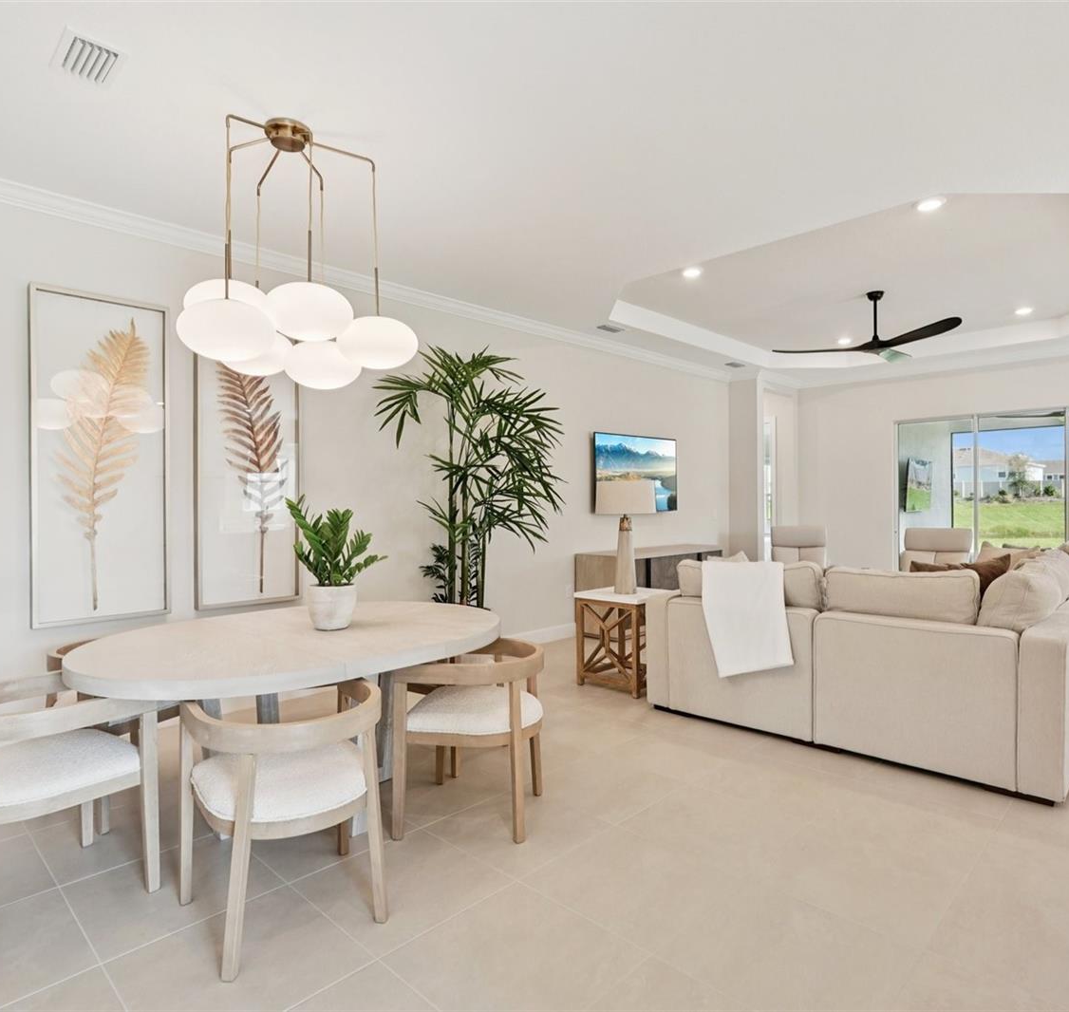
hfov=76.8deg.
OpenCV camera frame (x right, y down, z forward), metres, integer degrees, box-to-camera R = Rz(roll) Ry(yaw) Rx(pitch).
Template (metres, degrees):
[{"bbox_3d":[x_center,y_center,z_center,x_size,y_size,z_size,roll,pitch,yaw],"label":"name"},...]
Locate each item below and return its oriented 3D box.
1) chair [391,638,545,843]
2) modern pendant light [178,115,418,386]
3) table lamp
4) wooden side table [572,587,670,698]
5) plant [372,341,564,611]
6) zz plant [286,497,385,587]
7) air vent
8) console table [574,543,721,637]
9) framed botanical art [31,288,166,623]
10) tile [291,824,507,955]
[{"bbox_3d":[-0.259,0.978,2.943,0.587,0.727,0.609,0,0,10],"label":"chair"},{"bbox_3d":[-1.152,-1.123,3.081,1.040,1.150,0.960,0,1,44],"label":"modern pendant light"},{"bbox_3d":[0.697,0.234,5.115,0.465,0.863,0.465,0,0,0],"label":"table lamp"},{"bbox_3d":[0.684,0.992,5.040,0.577,0.673,0.505,0,0,44],"label":"wooden side table"},{"bbox_3d":[-0.488,0.090,5.121,1.150,2.520,1.250,0,0,0],"label":"plant"},{"bbox_3d":[-0.930,0.167,3.159,0.457,0.422,0.400,0,0,0],"label":"zz plant"},{"bbox_3d":[-1.716,-1.703,2.599,0.323,0.016,0.202,0,0,44],"label":"air vent"},{"bbox_3d":[1.337,0.903,7.475,0.523,0.827,2.054,0,0,44],"label":"console table"},{"bbox_3d":[-2.494,-0.274,3.907,0.040,1.870,0.692,0,1,44],"label":"framed botanical art"},{"bbox_3d":[-0.473,1.367,2.442,0.585,0.010,0.585,0,0,44],"label":"tile"}]

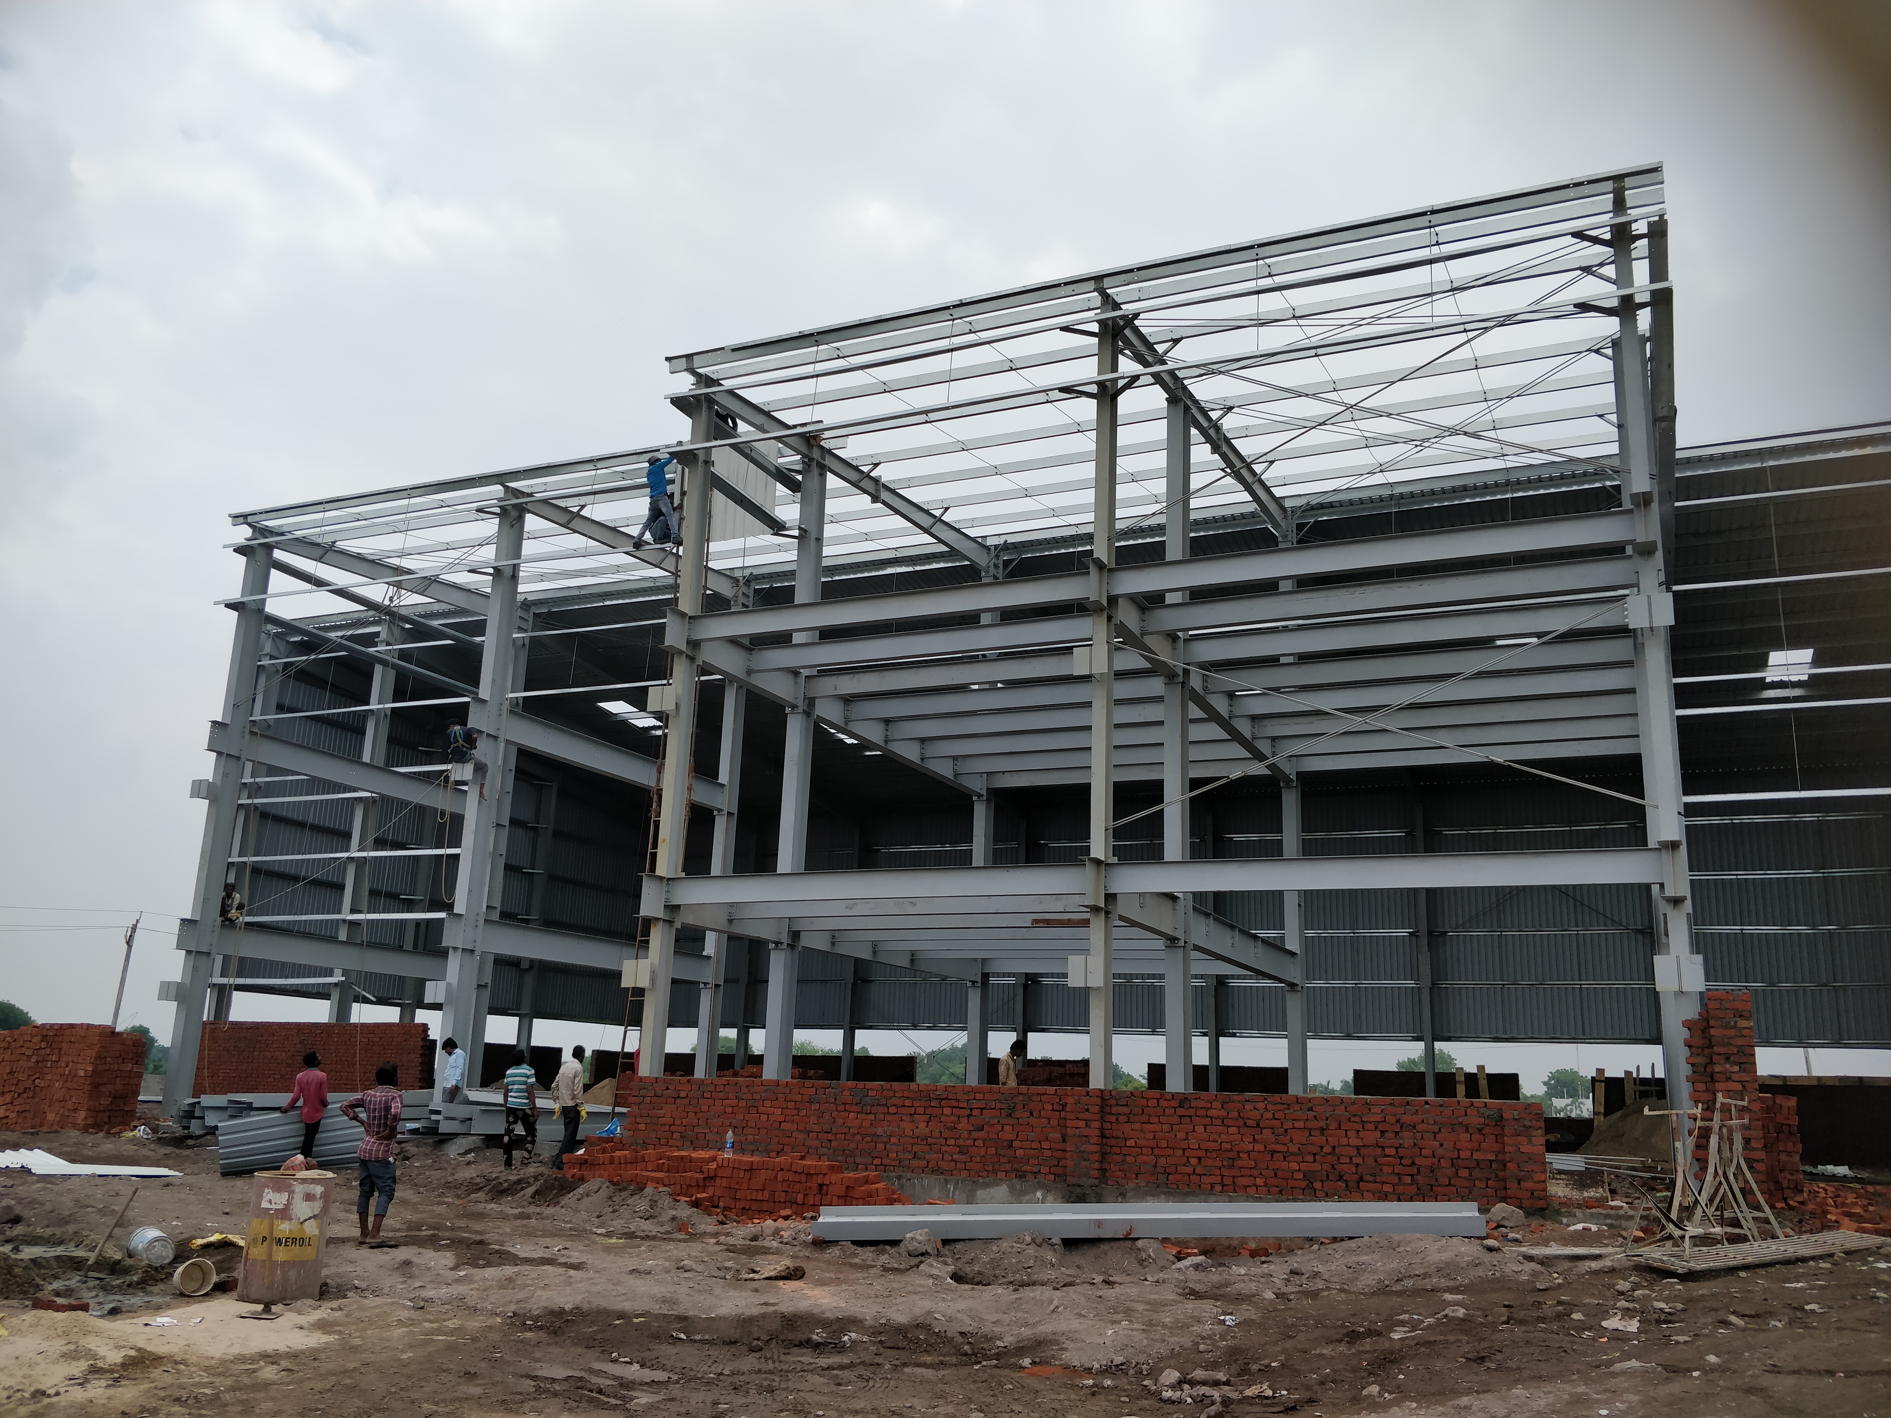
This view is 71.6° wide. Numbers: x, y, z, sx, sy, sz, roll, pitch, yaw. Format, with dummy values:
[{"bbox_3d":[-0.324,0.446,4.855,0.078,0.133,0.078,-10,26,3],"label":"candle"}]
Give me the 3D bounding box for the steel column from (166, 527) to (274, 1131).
[{"bbox_3d":[-14.182,2.229,25.613,0.210,11.368,0.430,-4,-13,28],"label":"steel column"}]

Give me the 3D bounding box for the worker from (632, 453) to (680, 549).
[{"bbox_3d":[-5.086,-3.658,23.027,0.650,1.600,0.500,-6,-16,30],"label":"worker"}]

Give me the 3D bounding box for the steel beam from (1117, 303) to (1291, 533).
[{"bbox_3d":[4.466,-4.610,21.969,0.200,0.380,9.740,-5,-12,28],"label":"steel beam"}]

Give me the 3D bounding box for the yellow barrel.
[{"bbox_3d":[-4.769,3.819,9.501,0.575,0.870,0.575,9,-15,-26],"label":"yellow barrel"}]

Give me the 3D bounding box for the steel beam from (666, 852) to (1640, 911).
[{"bbox_3d":[1.823,2.158,16.320,12.727,0.400,0.220,-4,-15,20],"label":"steel beam"}]

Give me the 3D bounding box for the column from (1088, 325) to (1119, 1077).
[{"bbox_3d":[2.033,0.267,16.696,0.210,11.124,0.320,-4,-13,28],"label":"column"}]

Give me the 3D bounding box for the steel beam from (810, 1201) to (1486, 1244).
[{"bbox_3d":[2.037,5.149,13.150,6.650,0.380,0.400,1,-13,-3],"label":"steel beam"}]

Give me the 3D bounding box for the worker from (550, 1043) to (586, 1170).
[{"bbox_3d":[-5.151,5.456,17.963,0.470,1.650,0.360,-7,-16,33],"label":"worker"}]

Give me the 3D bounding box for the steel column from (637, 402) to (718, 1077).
[{"bbox_3d":[-3.817,0.754,18.842,0.210,11.020,0.330,-4,-13,28],"label":"steel column"}]

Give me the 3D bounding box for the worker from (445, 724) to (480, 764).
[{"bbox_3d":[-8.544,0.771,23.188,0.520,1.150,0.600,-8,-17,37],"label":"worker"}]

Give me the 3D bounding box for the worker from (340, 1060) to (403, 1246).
[{"bbox_3d":[-5.406,4.172,12.381,0.520,1.660,0.400,-6,-16,31],"label":"worker"}]

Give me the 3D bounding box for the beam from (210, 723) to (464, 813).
[{"bbox_3d":[-12.666,1.418,28.590,0.220,0.520,7.236,-5,-18,28],"label":"beam"}]

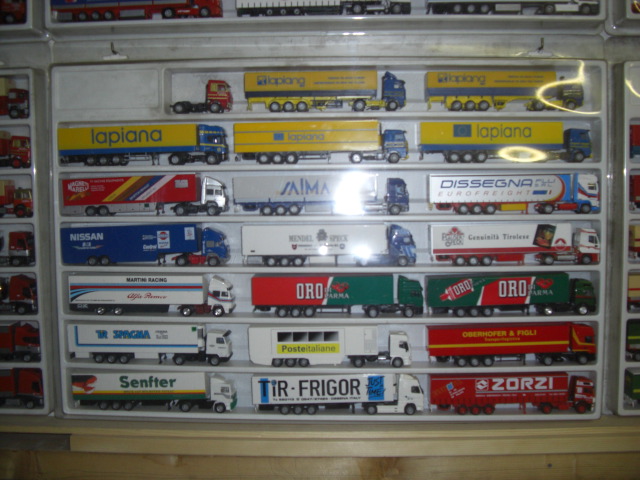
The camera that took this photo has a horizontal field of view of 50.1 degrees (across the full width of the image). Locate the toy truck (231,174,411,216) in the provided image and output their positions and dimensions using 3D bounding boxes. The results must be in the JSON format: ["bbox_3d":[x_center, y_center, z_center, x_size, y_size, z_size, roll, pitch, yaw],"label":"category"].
[{"bbox_3d":[0.001,-0.050,0.768,0.194,0.044,0.031,0,3,1],"label":"toy truck"}]

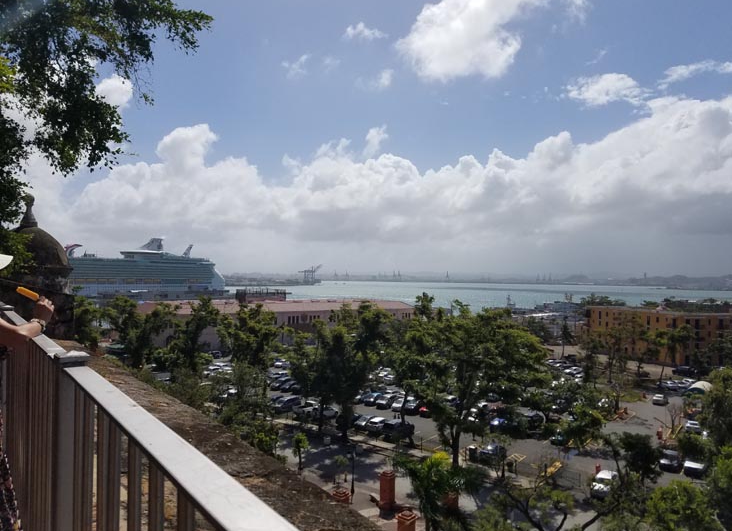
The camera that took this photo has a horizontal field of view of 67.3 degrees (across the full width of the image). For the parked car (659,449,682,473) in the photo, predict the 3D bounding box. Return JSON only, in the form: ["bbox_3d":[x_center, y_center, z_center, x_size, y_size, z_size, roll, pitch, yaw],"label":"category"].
[{"bbox_3d":[34.361,21.745,61.599,1.860,1.700,4.550,0,-2,36],"label":"parked car"}]

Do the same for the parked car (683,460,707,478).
[{"bbox_3d":[36.063,21.832,59.983,1.820,1.500,4.500,0,-2,36],"label":"parked car"}]

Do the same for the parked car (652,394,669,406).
[{"bbox_3d":[47.482,21.369,88.350,1.780,1.450,4.500,0,-2,37],"label":"parked car"}]

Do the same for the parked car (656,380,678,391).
[{"bbox_3d":[55.472,21.738,100.584,1.780,1.470,4.450,1,-1,10],"label":"parked car"}]

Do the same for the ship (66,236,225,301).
[{"bbox_3d":[-265.249,-1.286,570.402,42.000,63.500,314.000,0,-1,29],"label":"ship"}]

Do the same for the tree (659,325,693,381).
[{"bbox_3d":[64.150,18.343,113.957,6.300,11.400,6.300,0,-2,29],"label":"tree"}]

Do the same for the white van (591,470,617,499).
[{"bbox_3d":[23.660,21.364,54.412,1.900,1.800,4.700,0,-2,30],"label":"white van"}]

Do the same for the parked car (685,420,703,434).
[{"bbox_3d":[43.654,20.978,72.959,1.780,1.460,4.500,0,-2,37],"label":"parked car"}]

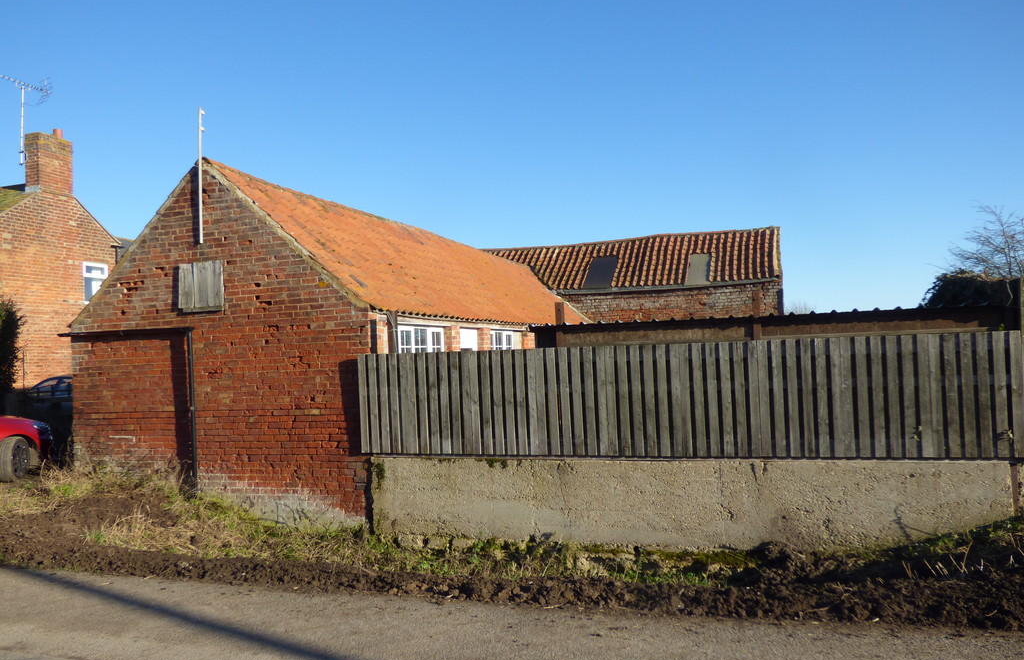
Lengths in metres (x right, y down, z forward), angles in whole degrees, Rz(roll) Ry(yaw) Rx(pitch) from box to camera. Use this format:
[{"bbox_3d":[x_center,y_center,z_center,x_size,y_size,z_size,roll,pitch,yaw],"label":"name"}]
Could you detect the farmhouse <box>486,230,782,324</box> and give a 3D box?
[{"bbox_3d":[3.191,-0.116,23.947,9.950,5.400,3.850,-3,-2,19],"label":"farmhouse"}]

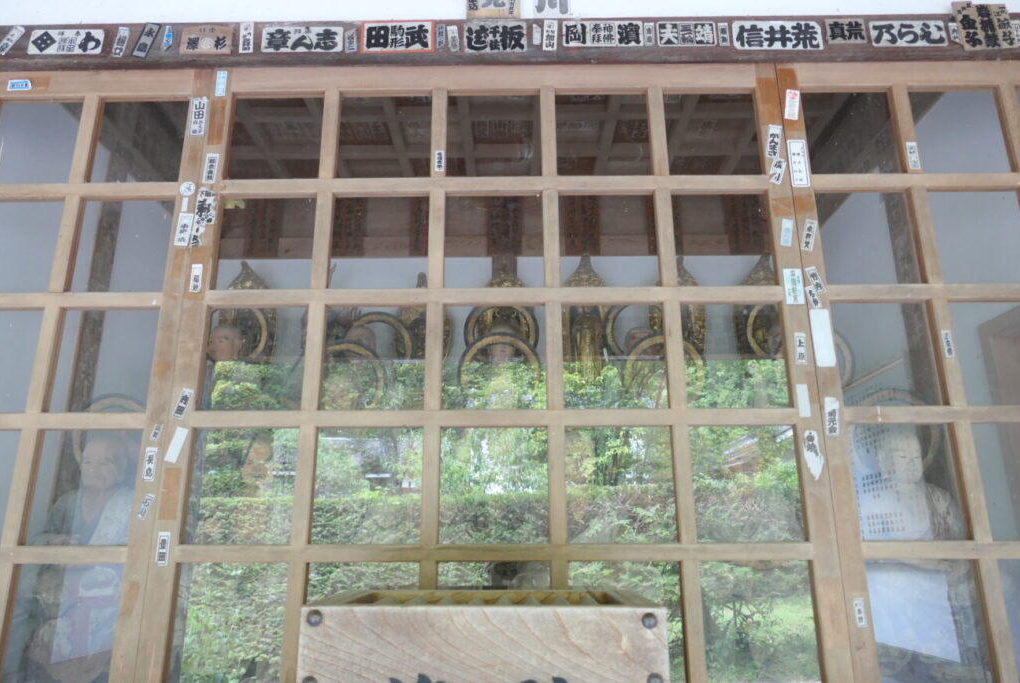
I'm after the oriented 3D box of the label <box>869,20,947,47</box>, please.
[{"bbox_3d":[0.976,-0.753,1.741,0.182,0.073,0.004,0,-16,0],"label":"label"}]

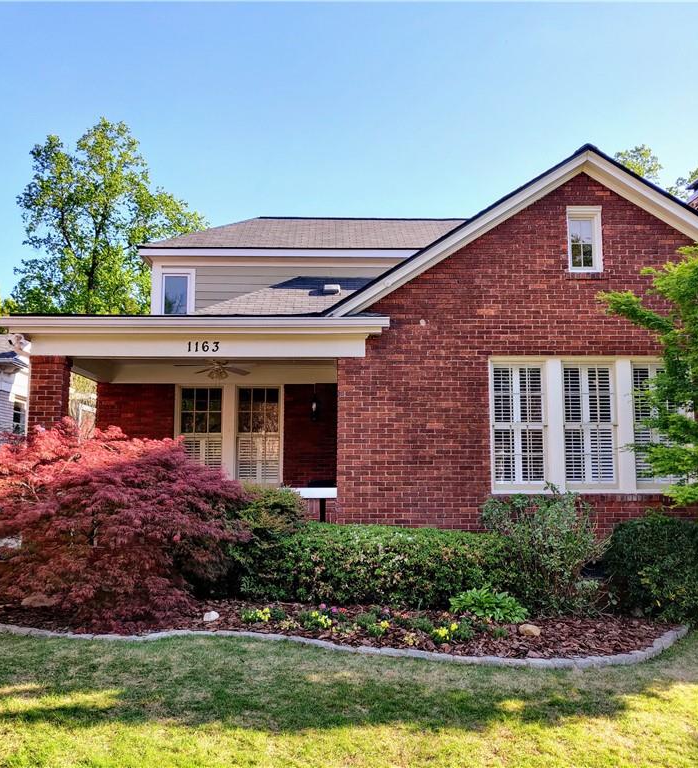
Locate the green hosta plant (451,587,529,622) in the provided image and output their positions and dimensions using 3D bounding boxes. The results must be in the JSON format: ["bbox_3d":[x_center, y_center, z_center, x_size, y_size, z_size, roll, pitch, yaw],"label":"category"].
[{"bbox_3d":[1.470,2.258,7.689,0.830,0.360,0.750,0,-7,0],"label":"green hosta plant"}]

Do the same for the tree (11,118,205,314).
[{"bbox_3d":[-9.800,-3.171,29.572,8.200,15.700,8.000,0,-7,0],"label":"tree"}]

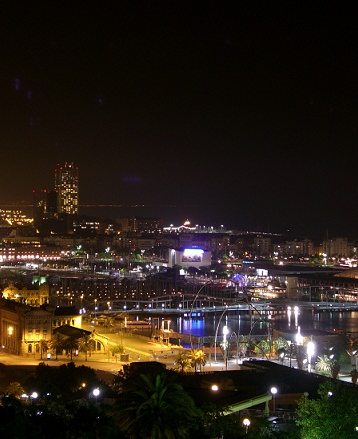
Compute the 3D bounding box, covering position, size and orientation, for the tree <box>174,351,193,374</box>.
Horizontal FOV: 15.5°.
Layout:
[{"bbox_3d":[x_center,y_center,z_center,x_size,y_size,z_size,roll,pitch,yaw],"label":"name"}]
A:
[{"bbox_3d":[2.000,63.480,585.580,7.800,10.010,7.800,0,1,0],"label":"tree"}]

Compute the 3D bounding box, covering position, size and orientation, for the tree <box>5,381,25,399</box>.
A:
[{"bbox_3d":[-60.831,64.587,490.067,7.200,9.000,7.200,0,1,0],"label":"tree"}]

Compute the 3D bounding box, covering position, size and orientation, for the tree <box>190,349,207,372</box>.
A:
[{"bbox_3d":[8.710,63.130,587.930,7.600,10.630,7.600,0,1,0],"label":"tree"}]

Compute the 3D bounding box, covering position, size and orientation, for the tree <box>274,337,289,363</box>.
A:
[{"bbox_3d":[48.800,61.890,626.930,7.200,11.900,7.200,0,1,0],"label":"tree"}]

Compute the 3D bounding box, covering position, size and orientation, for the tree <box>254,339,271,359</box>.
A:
[{"bbox_3d":[40.842,62.928,640.275,8.000,9.800,8.000,0,1,0],"label":"tree"}]

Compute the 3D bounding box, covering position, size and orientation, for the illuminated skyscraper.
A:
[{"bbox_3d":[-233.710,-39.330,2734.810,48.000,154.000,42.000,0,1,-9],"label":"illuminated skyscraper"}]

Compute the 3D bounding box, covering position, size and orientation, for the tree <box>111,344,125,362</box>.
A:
[{"bbox_3d":[-28.931,63.760,624.570,6.200,8.600,6.200,0,1,0],"label":"tree"}]

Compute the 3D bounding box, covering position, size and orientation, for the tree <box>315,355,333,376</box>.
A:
[{"bbox_3d":[63.430,63.760,574.050,7.600,9.810,7.600,0,1,0],"label":"tree"}]

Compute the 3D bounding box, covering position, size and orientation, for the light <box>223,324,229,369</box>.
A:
[{"bbox_3d":[21.626,58.281,599.468,1.800,20.300,1.800,0,1,0],"label":"light"}]

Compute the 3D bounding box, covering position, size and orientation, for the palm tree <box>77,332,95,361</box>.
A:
[{"bbox_3d":[-44.361,61.457,631.512,7.600,13.000,7.600,0,1,0],"label":"palm tree"}]

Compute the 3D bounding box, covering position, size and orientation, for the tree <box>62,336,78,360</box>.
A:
[{"bbox_3d":[-52.164,62.034,633.092,7.400,11.800,7.400,0,1,0],"label":"tree"}]

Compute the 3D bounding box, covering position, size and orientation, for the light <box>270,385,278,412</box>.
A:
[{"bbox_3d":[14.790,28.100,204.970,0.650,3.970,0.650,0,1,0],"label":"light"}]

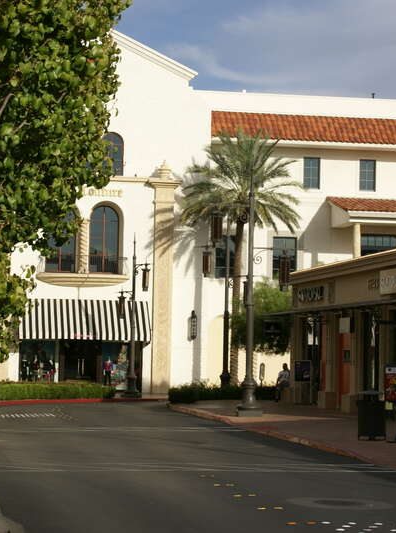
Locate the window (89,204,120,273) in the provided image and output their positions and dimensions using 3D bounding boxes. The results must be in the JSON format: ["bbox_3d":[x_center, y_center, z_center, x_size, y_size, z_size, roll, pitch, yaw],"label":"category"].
[{"bbox_3d":[-4.366,-1.303,62.639,1.500,3.226,0.350,1,-4,-9],"label":"window"}]

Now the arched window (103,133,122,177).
[{"bbox_3d":[-4.126,-5.356,63.737,1.170,2.118,0.300,1,-4,-9],"label":"arched window"}]

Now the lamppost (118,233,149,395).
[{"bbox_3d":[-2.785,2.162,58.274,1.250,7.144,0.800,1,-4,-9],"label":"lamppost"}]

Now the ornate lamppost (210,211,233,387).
[{"bbox_3d":[1.061,1.424,50.507,0.750,7.275,0.700,1,-4,-9],"label":"ornate lamppost"}]

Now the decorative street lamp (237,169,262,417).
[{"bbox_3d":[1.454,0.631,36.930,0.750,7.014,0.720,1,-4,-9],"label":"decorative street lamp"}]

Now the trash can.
[{"bbox_3d":[3.614,3.108,27.766,0.600,1.026,0.600,1,-4,-9],"label":"trash can"}]

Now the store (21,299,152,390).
[{"bbox_3d":[-5.235,3.708,61.484,6.250,4.373,1.600,1,-4,-9],"label":"store"}]

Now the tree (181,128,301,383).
[{"bbox_3d":[1.669,-0.134,53.607,4.900,10.838,4.900,1,-4,-9],"label":"tree"}]

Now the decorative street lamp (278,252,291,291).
[{"bbox_3d":[2.413,0.132,37.061,0.350,1.072,0.350,1,-4,-9],"label":"decorative street lamp"}]

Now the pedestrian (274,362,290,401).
[{"bbox_3d":[2.925,4.024,46.143,0.600,1.363,0.520,2,-4,-19],"label":"pedestrian"}]

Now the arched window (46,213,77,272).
[{"bbox_3d":[-6.362,-1.179,62.330,1.480,2.975,0.350,1,-4,-9],"label":"arched window"}]

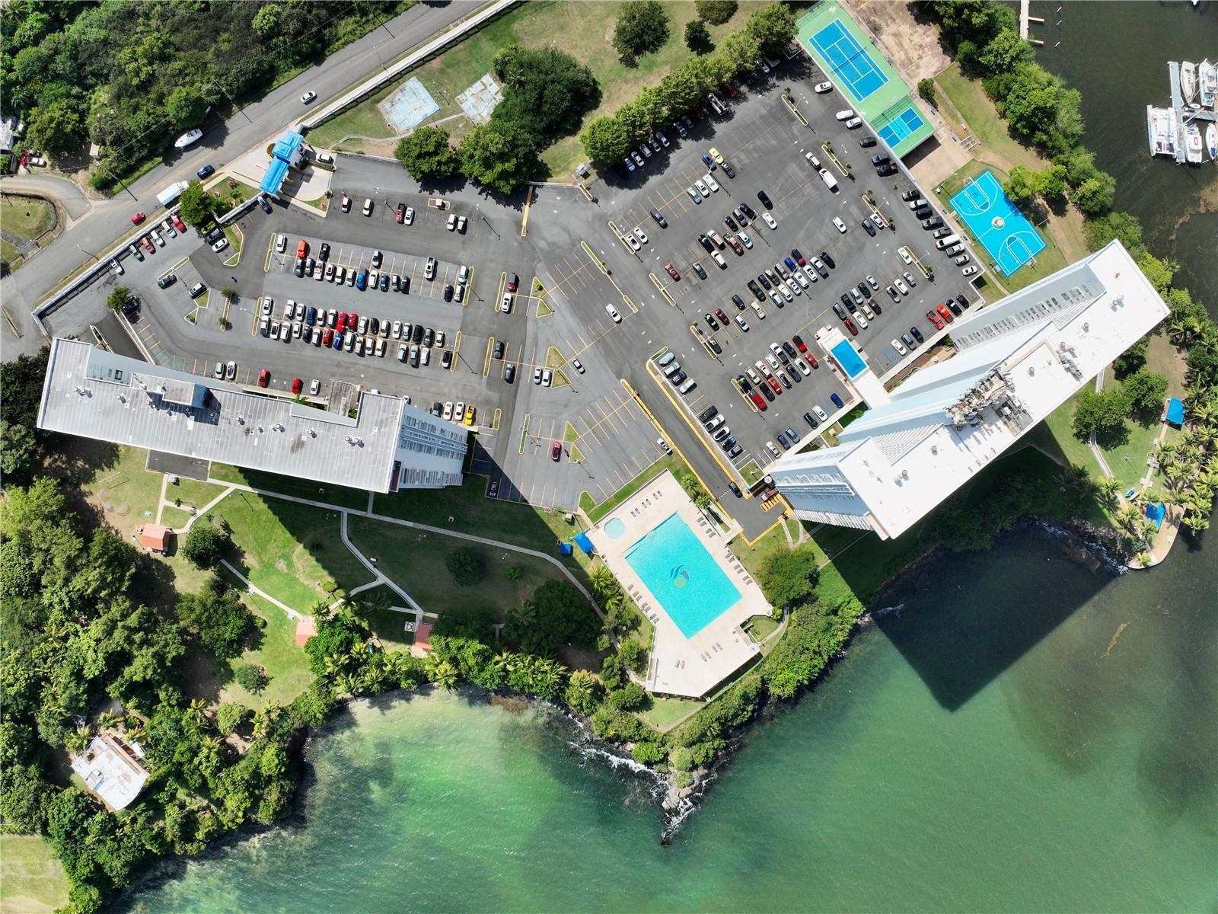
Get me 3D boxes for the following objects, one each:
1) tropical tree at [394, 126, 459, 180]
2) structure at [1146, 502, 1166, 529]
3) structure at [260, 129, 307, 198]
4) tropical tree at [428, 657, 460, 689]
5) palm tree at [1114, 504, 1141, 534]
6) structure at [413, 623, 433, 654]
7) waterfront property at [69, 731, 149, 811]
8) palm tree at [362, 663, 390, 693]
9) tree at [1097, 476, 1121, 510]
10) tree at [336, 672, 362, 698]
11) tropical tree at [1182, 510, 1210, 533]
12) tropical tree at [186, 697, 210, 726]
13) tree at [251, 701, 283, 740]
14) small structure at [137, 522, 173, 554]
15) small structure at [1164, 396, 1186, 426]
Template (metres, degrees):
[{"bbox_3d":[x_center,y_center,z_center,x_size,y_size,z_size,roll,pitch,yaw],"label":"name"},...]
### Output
[{"bbox_3d":[-52.642,-87.015,241.808,17.200,9.500,14.800,-1,88,1],"label":"tropical tree"},{"bbox_3d":[160.896,17.382,249.230,4.600,3.600,6.400,14,88,1],"label":"structure"},{"bbox_3d":[-93.752,-84.240,243.575,5.500,6.800,18.200,26,88,2],"label":"structure"},{"bbox_3d":[-48.117,63.123,247.348,8.800,8.500,8.800,0,88,0],"label":"tropical tree"},{"bbox_3d":[146.359,17.518,239.852,7.400,7.500,7.800,1,88,1],"label":"palm tree"},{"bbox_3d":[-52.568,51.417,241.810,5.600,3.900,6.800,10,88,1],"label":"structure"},{"bbox_3d":[-145.128,91.158,245.540,17.000,5.200,12.800,45,89,2],"label":"waterfront property"},{"bbox_3d":[-67.556,64.345,247.672,8.000,8.000,8.000,0,88,0],"label":"palm tree"},{"bbox_3d":[141.364,9.344,240.260,6.600,7.500,7.400,1,88,1],"label":"tree"},{"bbox_3d":[-75.476,66.177,247.752,7.200,7.800,7.200,0,88,0],"label":"tree"},{"bbox_3d":[169.909,18.961,247.013,7.400,8.800,6.800,0,88,0],"label":"tropical tree"},{"bbox_3d":[-116.203,72.131,239.714,6.900,8.000,8.100,-1,88,1],"label":"tropical tree"},{"bbox_3d":[-98.264,75.959,245.173,8.000,8.500,9.500,0,88,0],"label":"tree"},{"bbox_3d":[-132.200,23.807,246.051,6.800,4.100,6.700,9,88,1],"label":"small structure"},{"bbox_3d":[162.377,-13.045,242.978,4.700,3.400,6.600,16,88,1],"label":"small structure"}]

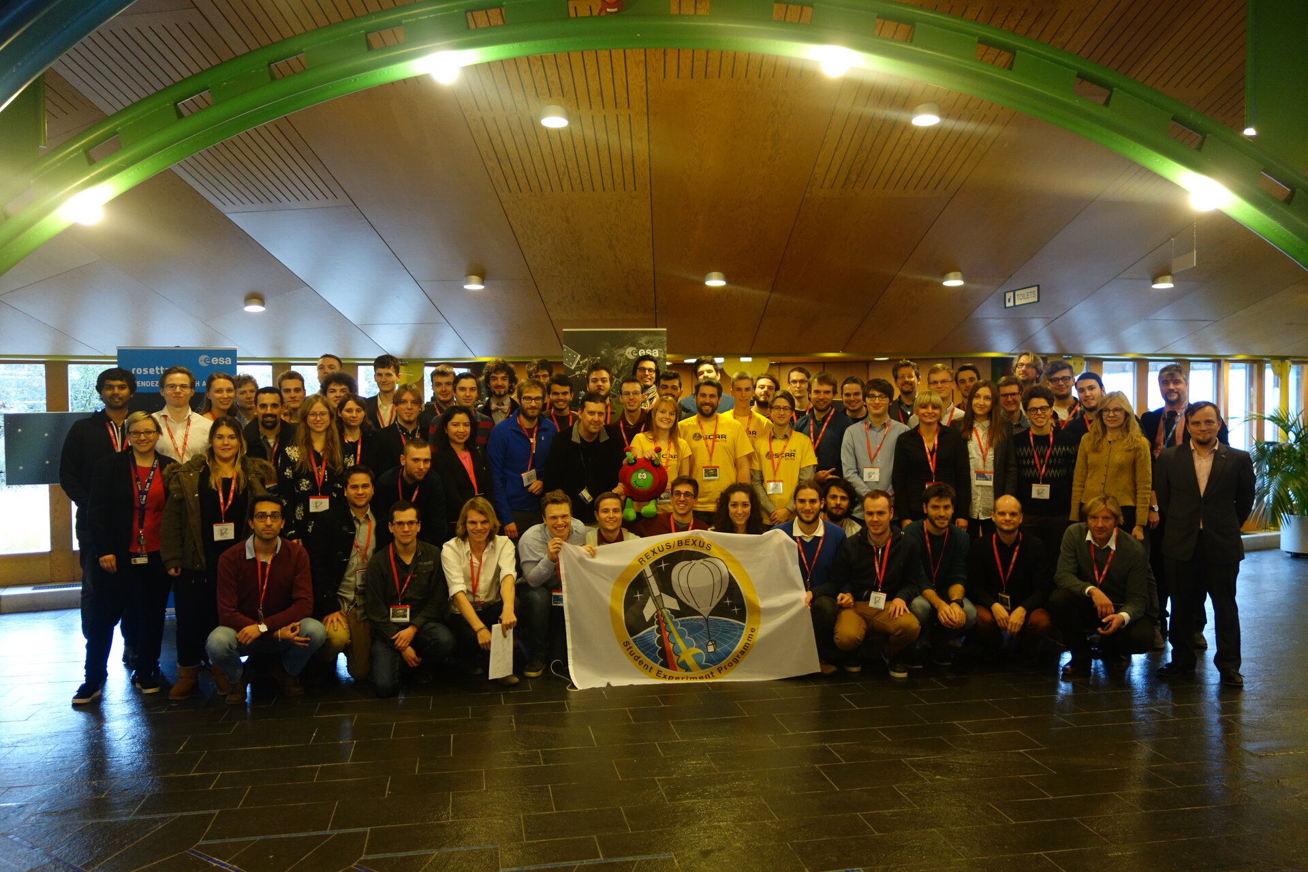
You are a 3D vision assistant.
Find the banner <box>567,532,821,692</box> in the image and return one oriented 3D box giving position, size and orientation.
[{"bbox_3d":[0.213,1.016,6.150,1.520,0.907,0.140,0,2,-8],"label":"banner"}]

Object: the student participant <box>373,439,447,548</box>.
[{"bbox_3d":[-1.557,0.716,6.528,0.520,1.430,0.680,-1,2,-18],"label":"student participant"}]

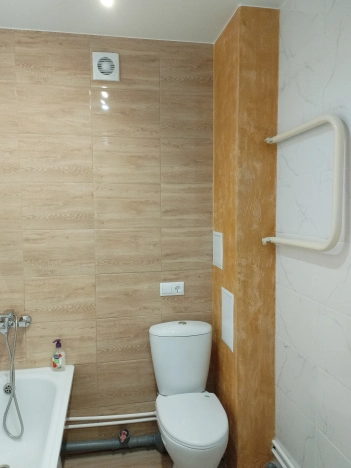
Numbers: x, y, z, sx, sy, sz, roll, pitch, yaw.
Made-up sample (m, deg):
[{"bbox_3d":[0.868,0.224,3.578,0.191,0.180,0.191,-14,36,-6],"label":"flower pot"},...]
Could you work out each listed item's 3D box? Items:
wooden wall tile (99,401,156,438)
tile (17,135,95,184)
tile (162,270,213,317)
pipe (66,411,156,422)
[{"bbox_3d":[-0.280,1.195,2.235,0.401,0.257,0.015,-1,4,-10],"label":"wooden wall tile"},{"bbox_3d":[-0.685,-0.433,2.035,0.401,0.273,0.015,-1,4,-10],"label":"tile"},{"bbox_3d":[0.076,0.370,2.212,0.320,0.270,0.014,-1,4,-10],"label":"tile"},{"bbox_3d":[-0.382,1.114,2.148,0.547,0.025,0.025,1,4,-10],"label":"pipe"}]

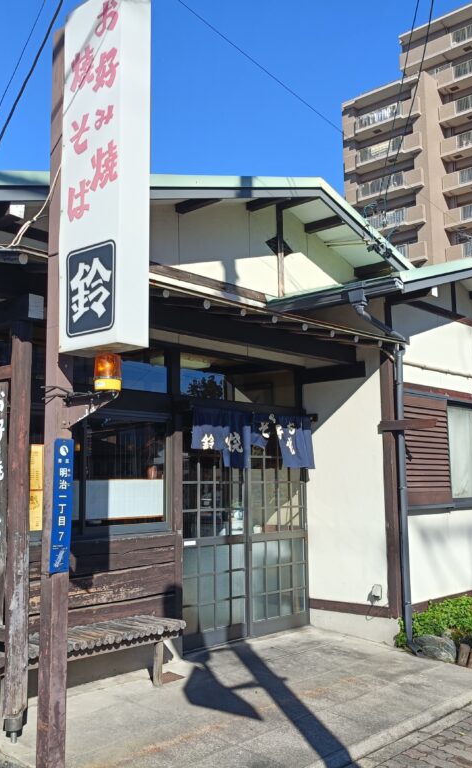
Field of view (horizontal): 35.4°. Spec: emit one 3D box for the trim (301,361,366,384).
[{"bbox_3d":[0.993,-0.113,7.544,0.790,0.160,0.075,-8,-11,42],"label":"trim"}]

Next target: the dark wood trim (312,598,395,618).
[{"bbox_3d":[1.081,2.151,7.134,0.950,0.095,0.030,-7,-10,43],"label":"dark wood trim"}]

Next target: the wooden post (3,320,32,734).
[{"bbox_3d":[-1.230,0.766,4.172,0.094,2.308,0.094,-7,-11,41],"label":"wooden post"}]

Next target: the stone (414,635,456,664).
[{"bbox_3d":[1.736,2.320,6.436,0.380,0.220,0.270,-7,-10,43],"label":"stone"}]

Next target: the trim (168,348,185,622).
[{"bbox_3d":[-0.523,0.955,6.334,0.105,2.500,0.110,-7,-10,43],"label":"trim"}]

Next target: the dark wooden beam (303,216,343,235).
[{"bbox_3d":[0.923,-1.652,7.618,0.460,0.082,0.088,-8,-10,42],"label":"dark wooden beam"}]

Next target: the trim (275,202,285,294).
[{"bbox_3d":[0.430,-1.329,7.365,0.066,0.949,0.089,-7,-11,41],"label":"trim"}]

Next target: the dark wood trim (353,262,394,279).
[{"bbox_3d":[1.579,-1.304,8.422,0.480,0.110,0.100,-7,-10,43],"label":"dark wood trim"}]

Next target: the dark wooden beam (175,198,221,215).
[{"bbox_3d":[-0.321,-1.537,6.253,0.460,0.082,0.088,-8,-10,42],"label":"dark wooden beam"}]

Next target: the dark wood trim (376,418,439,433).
[{"bbox_3d":[1.540,0.369,6.619,0.578,0.082,0.047,-7,-11,41],"label":"dark wood trim"}]

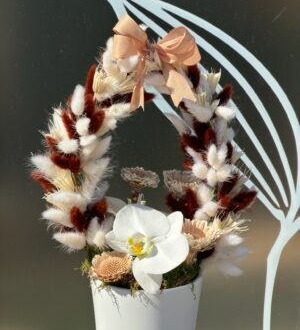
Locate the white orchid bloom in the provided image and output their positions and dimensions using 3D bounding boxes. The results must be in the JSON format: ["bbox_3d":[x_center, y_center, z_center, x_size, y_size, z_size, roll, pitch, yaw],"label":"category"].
[{"bbox_3d":[-0.004,0.093,1.290,0.095,0.100,0.045,2,-11,13],"label":"white orchid bloom"}]

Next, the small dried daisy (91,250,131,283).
[{"bbox_3d":[-0.042,0.116,1.285,0.045,0.020,0.045,-10,32,3],"label":"small dried daisy"}]

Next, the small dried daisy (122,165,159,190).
[{"bbox_3d":[-0.012,0.015,1.360,0.046,0.019,0.046,12,9,0],"label":"small dried daisy"}]

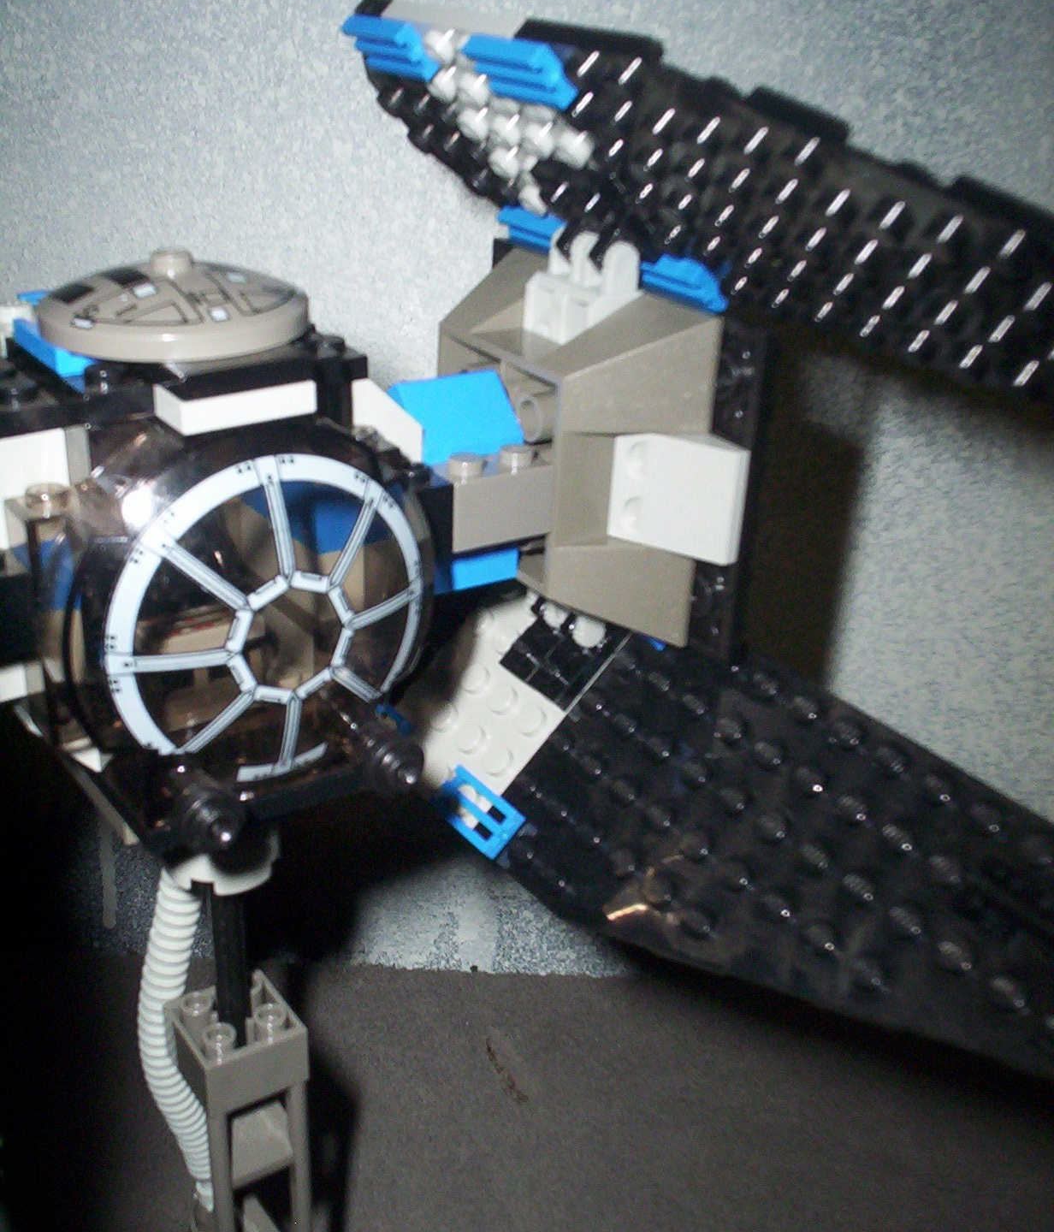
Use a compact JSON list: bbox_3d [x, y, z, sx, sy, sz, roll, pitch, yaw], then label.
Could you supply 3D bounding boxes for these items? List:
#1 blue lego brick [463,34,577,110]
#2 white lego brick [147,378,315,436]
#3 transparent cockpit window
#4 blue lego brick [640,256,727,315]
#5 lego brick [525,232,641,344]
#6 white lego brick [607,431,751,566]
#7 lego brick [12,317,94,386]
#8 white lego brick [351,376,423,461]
[{"bbox_3d":[-0.001,-0.069,0.195,0.016,0.003,0.008,34,-5,47],"label":"blue lego brick"},{"bbox_3d":[-0.033,-0.024,0.174,0.016,0.003,0.008,-15,31,-32],"label":"white lego brick"},{"bbox_3d":[-0.034,-0.001,0.185,0.044,0.044,0.022,-15,31,-32],"label":"transparent cockpit window"},{"bbox_3d":[0.022,-0.050,0.223,0.016,0.003,0.008,34,-5,47],"label":"blue lego brick"},{"bbox_3d":[0.008,-0.046,0.214,0.010,0.015,0.016,-15,31,-32],"label":"lego brick"},{"bbox_3d":[0.020,-0.016,0.207,0.010,0.016,0.016,-15,31,-32],"label":"white lego brick"},{"bbox_3d":[-0.052,-0.034,0.185,0.015,0.003,0.016,-15,31,-32],"label":"lego brick"},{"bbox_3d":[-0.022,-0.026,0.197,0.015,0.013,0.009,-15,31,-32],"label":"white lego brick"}]

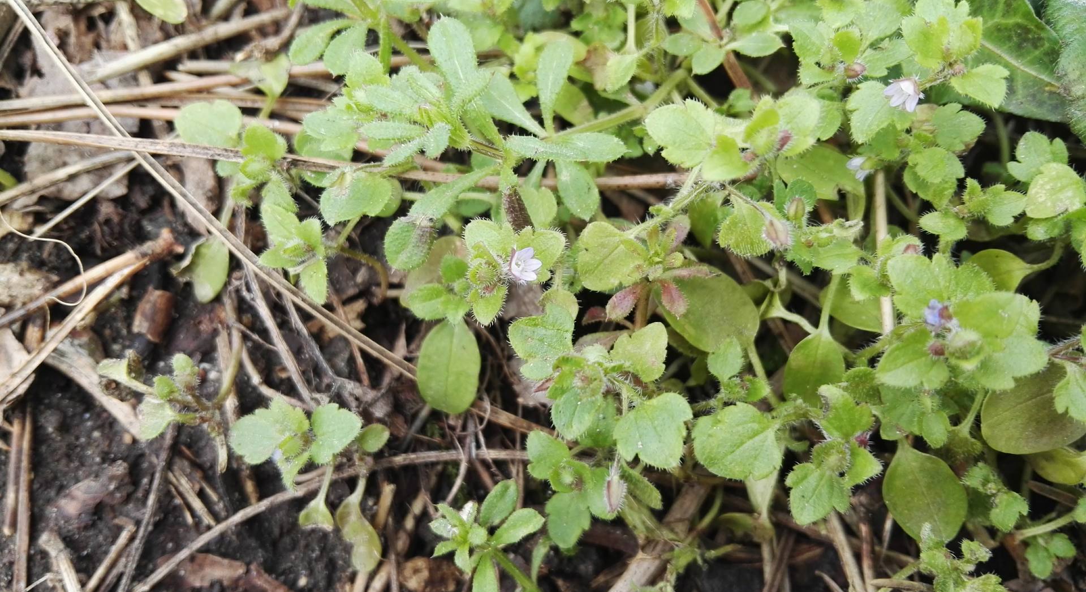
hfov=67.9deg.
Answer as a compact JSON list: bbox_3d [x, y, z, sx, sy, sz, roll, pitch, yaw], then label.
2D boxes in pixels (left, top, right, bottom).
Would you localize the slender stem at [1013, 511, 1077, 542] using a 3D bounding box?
[{"bbox_3d":[0.103,0.046,0.165,0.014,0.002,0.002,-25,90,13],"label":"slender stem"}]

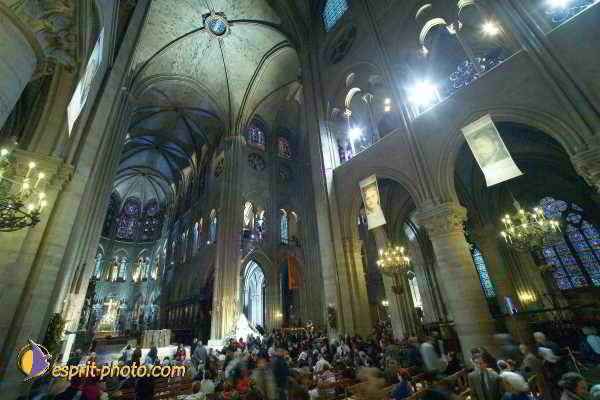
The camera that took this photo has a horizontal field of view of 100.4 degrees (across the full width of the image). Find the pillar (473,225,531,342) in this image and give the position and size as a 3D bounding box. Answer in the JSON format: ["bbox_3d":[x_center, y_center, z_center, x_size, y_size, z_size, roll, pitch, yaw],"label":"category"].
[{"bbox_3d":[10.439,4.228,13.080,1.100,5.720,1.100,14,-30,-36],"label":"pillar"}]

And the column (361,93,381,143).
[{"bbox_3d":[4.442,-5.064,15.461,0.420,3.650,0.420,14,-30,-36],"label":"column"}]

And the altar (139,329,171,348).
[{"bbox_3d":[-11.381,10.951,19.753,1.800,1.300,1.100,14,-30,-36],"label":"altar"}]

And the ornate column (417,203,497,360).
[{"bbox_3d":[6.263,2.960,9.722,1.420,5.870,1.420,14,-30,-36],"label":"ornate column"}]

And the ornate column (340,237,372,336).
[{"bbox_3d":[3.055,4.886,13.546,1.050,5.870,1.050,14,-30,-36],"label":"ornate column"}]

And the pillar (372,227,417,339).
[{"bbox_3d":[6.713,5.646,17.776,1.500,7.420,1.500,14,-30,-36],"label":"pillar"}]

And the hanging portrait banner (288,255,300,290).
[{"bbox_3d":[-0.631,8.963,31.138,1.750,4.340,0.100,14,-30,-36],"label":"hanging portrait banner"}]

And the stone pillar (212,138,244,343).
[{"bbox_3d":[-7.867,2.765,28.810,2.500,23.520,2.500,14,-30,-36],"label":"stone pillar"}]

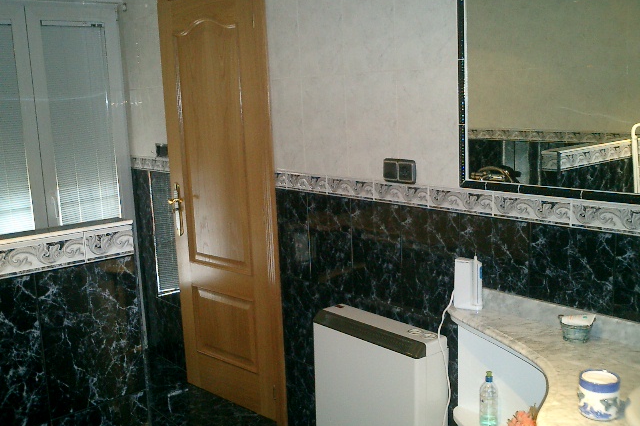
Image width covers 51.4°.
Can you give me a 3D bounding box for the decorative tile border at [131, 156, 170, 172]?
[{"bbox_3d":[-0.956,-0.274,3.745,0.012,0.071,0.479,-11,13,-40],"label":"decorative tile border"}]

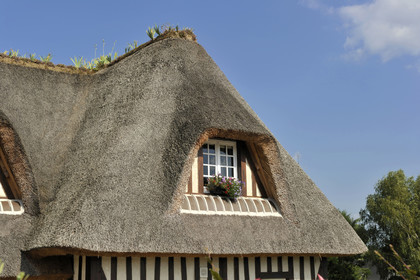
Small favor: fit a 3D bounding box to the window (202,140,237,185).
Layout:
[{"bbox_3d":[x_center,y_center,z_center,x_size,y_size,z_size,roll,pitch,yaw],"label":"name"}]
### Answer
[{"bbox_3d":[0.197,0.583,16.400,1.000,1.130,0.170,6,-13,-31],"label":"window"}]

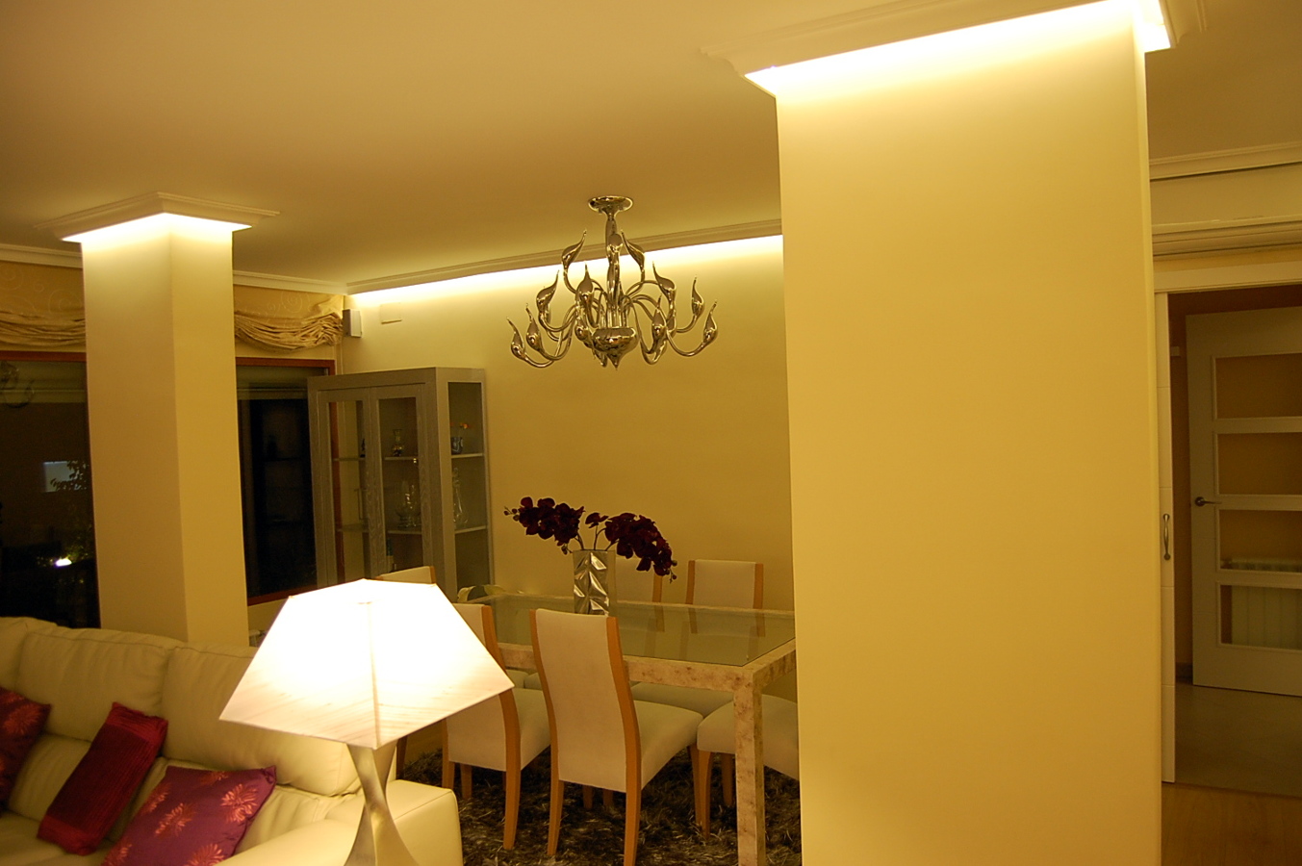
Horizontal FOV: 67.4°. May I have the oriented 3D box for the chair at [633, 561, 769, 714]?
[{"bbox_3d":[0.221,1.070,4.265,0.450,0.930,0.540,-1,2,32],"label":"chair"}]

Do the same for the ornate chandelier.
[{"bbox_3d":[-0.165,-0.637,4.195,0.900,0.710,0.900,-2,1,0],"label":"ornate chandelier"}]

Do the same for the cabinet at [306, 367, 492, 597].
[{"bbox_3d":[-1.552,0.594,6.050,1.105,1.920,0.415,-1,2,32],"label":"cabinet"}]

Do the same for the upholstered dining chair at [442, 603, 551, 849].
[{"bbox_3d":[-0.571,1.105,3.960,0.450,0.930,0.540,-1,2,32],"label":"upholstered dining chair"}]

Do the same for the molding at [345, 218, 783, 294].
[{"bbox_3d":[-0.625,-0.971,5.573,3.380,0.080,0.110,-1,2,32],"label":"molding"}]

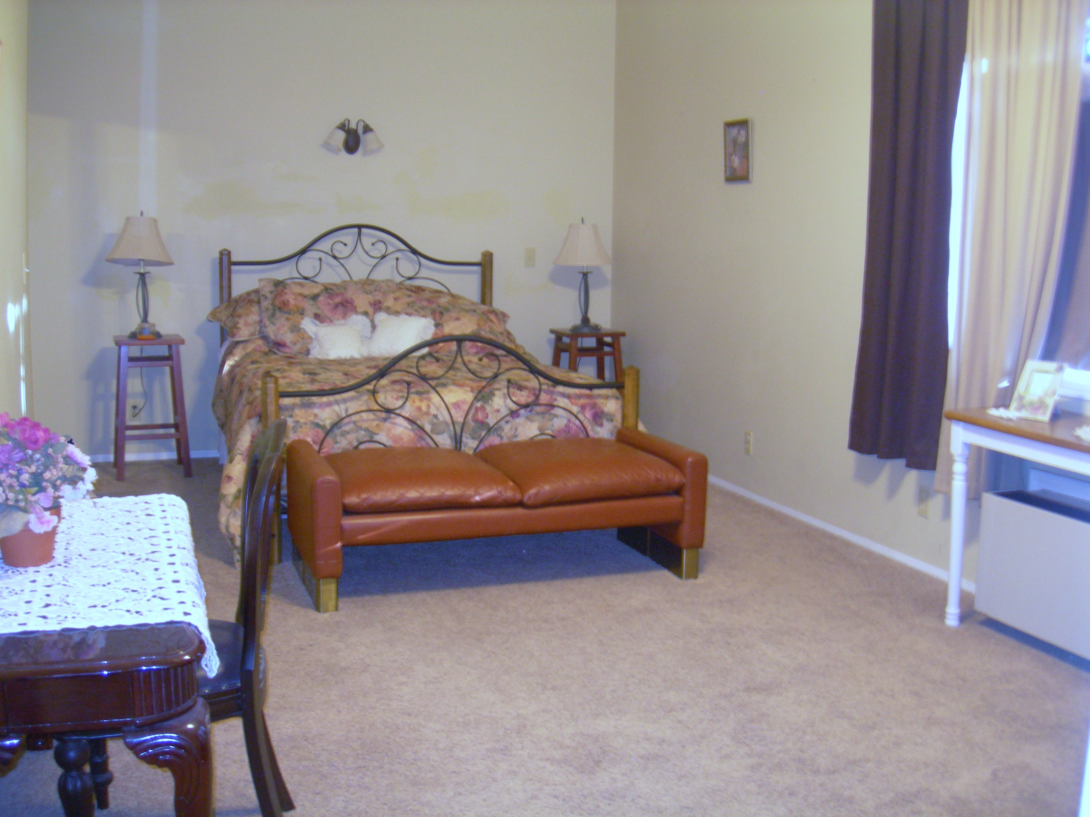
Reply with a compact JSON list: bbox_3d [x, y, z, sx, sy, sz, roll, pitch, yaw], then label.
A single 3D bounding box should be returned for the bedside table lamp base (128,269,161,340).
[{"bbox_3d":[-2.085,-0.543,6.236,0.172,0.365,0.172,-2,8,-19],"label":"bedside table lamp base"}]

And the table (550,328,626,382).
[{"bbox_3d":[0.245,-0.101,7.255,0.385,0.735,0.405,-2,8,-19],"label":"table"}]

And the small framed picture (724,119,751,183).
[{"bbox_3d":[0.961,-1.291,5.993,0.022,0.310,0.260,-2,8,-19],"label":"small framed picture"}]

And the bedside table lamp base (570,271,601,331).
[{"bbox_3d":[0.251,-0.645,7.179,0.172,0.365,0.172,1,8,0],"label":"bedside table lamp base"}]

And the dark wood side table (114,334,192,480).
[{"bbox_3d":[-2.078,-0.017,6.333,0.385,0.735,0.405,-2,8,-19],"label":"dark wood side table"}]

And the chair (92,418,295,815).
[{"bbox_3d":[-0.708,0.473,2.296,0.470,0.885,0.470,0,8,-10],"label":"chair"}]

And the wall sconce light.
[{"bbox_3d":[-1.086,-1.550,6.819,0.340,0.199,0.160,-2,8,-19],"label":"wall sconce light"}]

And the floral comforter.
[{"bbox_3d":[-0.692,0.075,5.808,1.790,0.680,1.900,-2,8,-19],"label":"floral comforter"}]

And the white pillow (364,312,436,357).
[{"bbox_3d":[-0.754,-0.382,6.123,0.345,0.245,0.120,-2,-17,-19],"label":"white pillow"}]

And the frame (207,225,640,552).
[{"bbox_3d":[-0.711,-0.232,5.838,1.570,1.345,2.200,-2,8,-19],"label":"frame"}]

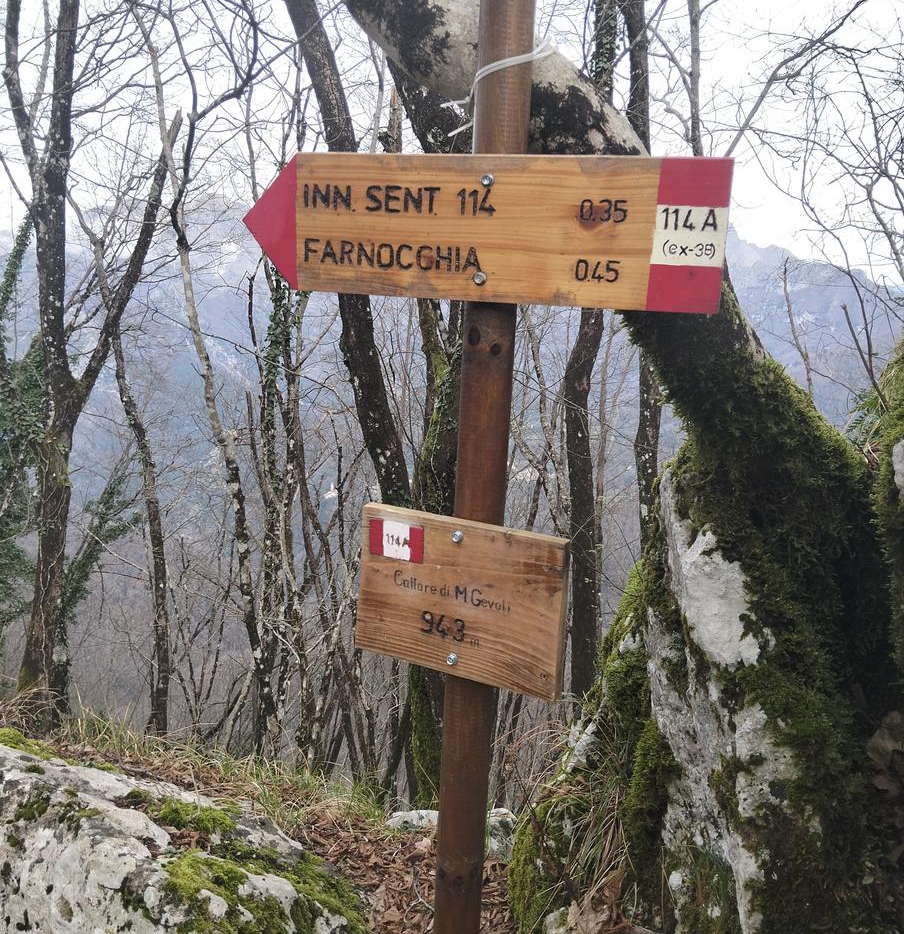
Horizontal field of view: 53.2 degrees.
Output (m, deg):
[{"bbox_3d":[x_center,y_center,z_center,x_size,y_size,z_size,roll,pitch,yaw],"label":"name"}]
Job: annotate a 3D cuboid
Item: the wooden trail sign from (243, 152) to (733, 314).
[{"bbox_3d":[0.019,-0.263,0.997,0.546,0.152,0.021,6,12,15],"label":"wooden trail sign"}]

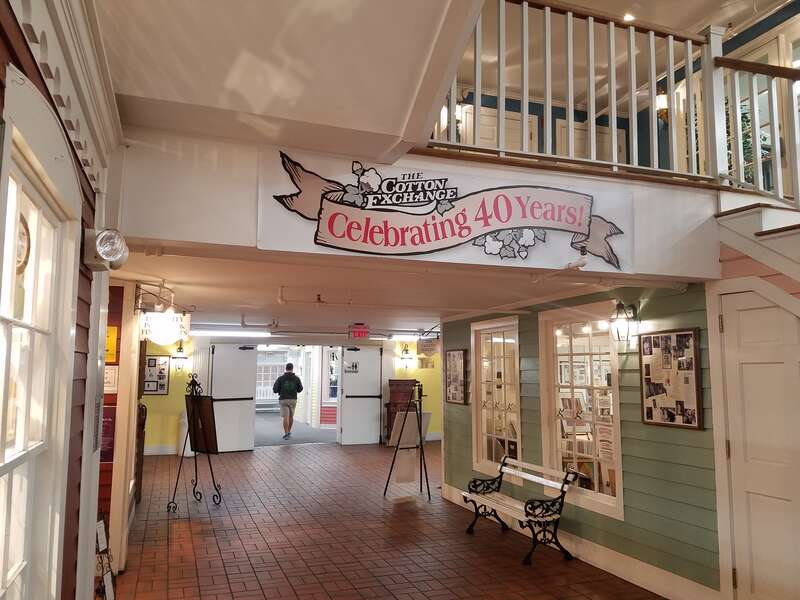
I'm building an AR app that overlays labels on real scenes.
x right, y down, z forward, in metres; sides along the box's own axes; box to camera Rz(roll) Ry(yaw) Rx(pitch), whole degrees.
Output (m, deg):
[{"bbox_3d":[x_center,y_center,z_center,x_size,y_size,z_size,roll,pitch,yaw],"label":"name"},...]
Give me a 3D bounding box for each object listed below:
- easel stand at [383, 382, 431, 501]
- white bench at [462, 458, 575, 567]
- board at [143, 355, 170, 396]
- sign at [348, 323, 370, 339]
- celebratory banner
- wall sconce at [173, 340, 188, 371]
[{"bbox_3d":[0.129,1.759,7.540,0.540,1.410,0.560,3,-7,-28],"label":"easel stand"},{"bbox_3d":[1.047,1.868,5.476,0.490,0.735,1.180,2,-7,-21],"label":"white bench"},{"bbox_3d":[-4.581,1.419,11.296,0.490,0.730,0.030,2,-7,-21],"label":"board"},{"bbox_3d":[-0.627,0.472,9.301,0.345,0.235,0.070,2,-7,-21],"label":"sign"},{"bbox_3d":[0.365,-0.442,3.216,2.130,0.475,0.020,2,-7,-21],"label":"celebratory banner"},{"bbox_3d":[-4.151,1.050,11.364,0.280,0.570,0.280,2,-7,-21],"label":"wall sconce"}]

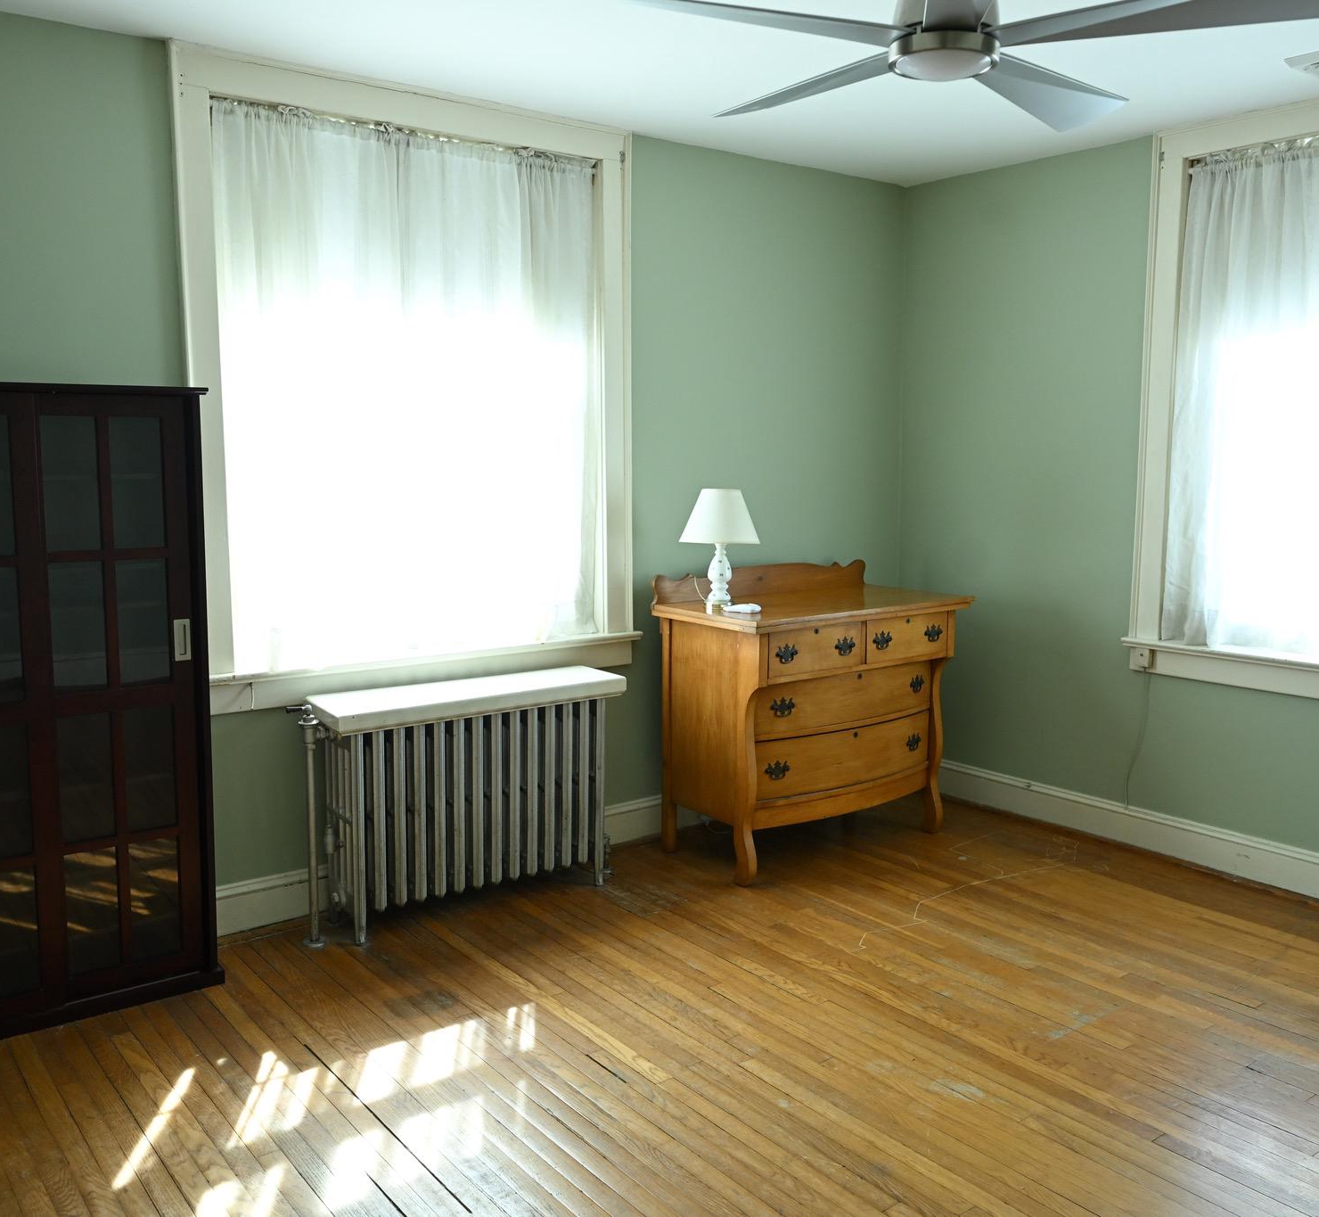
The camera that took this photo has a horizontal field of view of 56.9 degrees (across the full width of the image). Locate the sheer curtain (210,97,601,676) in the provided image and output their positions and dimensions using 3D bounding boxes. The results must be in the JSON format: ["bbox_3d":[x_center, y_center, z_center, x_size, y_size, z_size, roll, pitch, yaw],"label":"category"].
[{"bbox_3d":[-0.731,-0.660,3.825,1.290,1.600,0.070,-5,9,-36],"label":"sheer curtain"}]

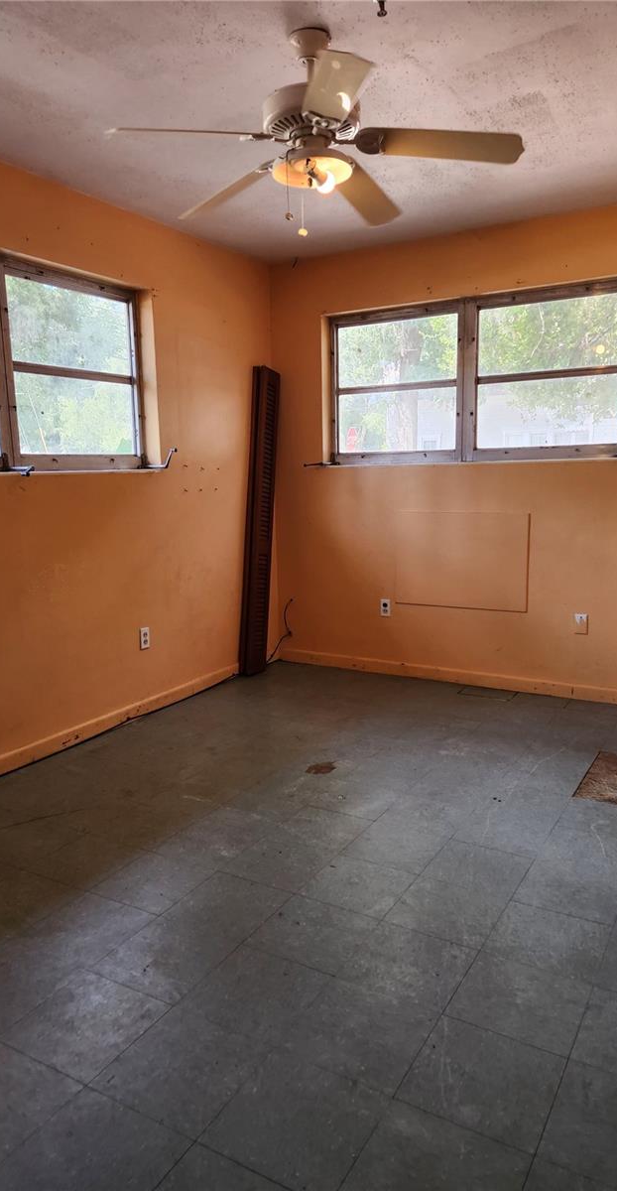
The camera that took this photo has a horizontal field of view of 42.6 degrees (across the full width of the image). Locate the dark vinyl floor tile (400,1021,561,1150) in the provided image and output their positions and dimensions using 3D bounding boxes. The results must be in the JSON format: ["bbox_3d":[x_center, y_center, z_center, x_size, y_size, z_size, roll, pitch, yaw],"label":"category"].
[{"bbox_3d":[0.392,1.084,1.773,0.303,0.004,0.303,4,11,30],"label":"dark vinyl floor tile"}]

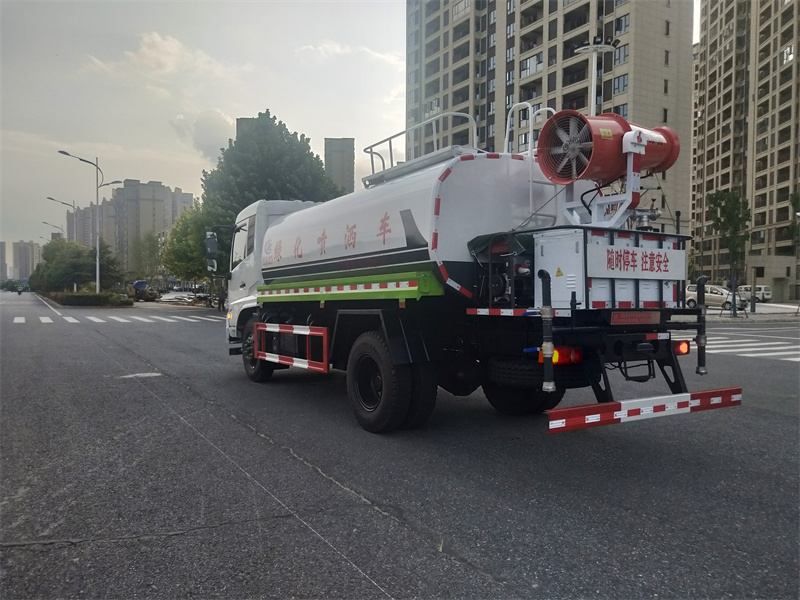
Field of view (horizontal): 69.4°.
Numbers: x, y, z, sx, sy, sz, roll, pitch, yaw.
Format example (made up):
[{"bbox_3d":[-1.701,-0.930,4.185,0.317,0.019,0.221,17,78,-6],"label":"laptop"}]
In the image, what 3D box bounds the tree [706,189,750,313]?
[{"bbox_3d":[17.437,-2.489,30.546,2.500,6.779,2.500,1,1,30],"label":"tree"}]

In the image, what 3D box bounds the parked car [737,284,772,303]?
[{"bbox_3d":[39.964,-0.678,65.485,1.600,1.920,3.900,0,1,-20],"label":"parked car"}]

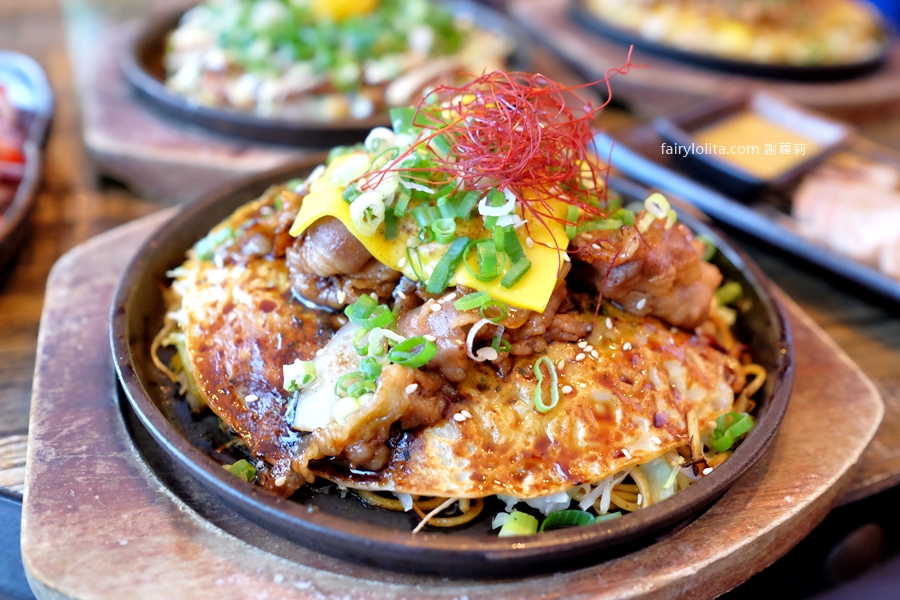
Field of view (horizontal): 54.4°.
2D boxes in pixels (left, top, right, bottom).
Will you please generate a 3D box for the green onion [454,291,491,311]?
[{"bbox_3d":[0.007,0.000,0.258,0.010,0.003,0.005,-13,52,-14],"label":"green onion"}]

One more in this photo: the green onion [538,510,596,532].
[{"bbox_3d":[0.031,0.059,0.229,0.015,0.007,0.006,1,35,-5],"label":"green onion"}]

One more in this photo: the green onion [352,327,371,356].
[{"bbox_3d":[-0.024,0.011,0.237,0.005,0.003,0.008,4,47,0],"label":"green onion"}]

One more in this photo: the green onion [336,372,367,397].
[{"bbox_3d":[-0.027,0.023,0.240,0.008,0.003,0.007,-5,57,7],"label":"green onion"}]

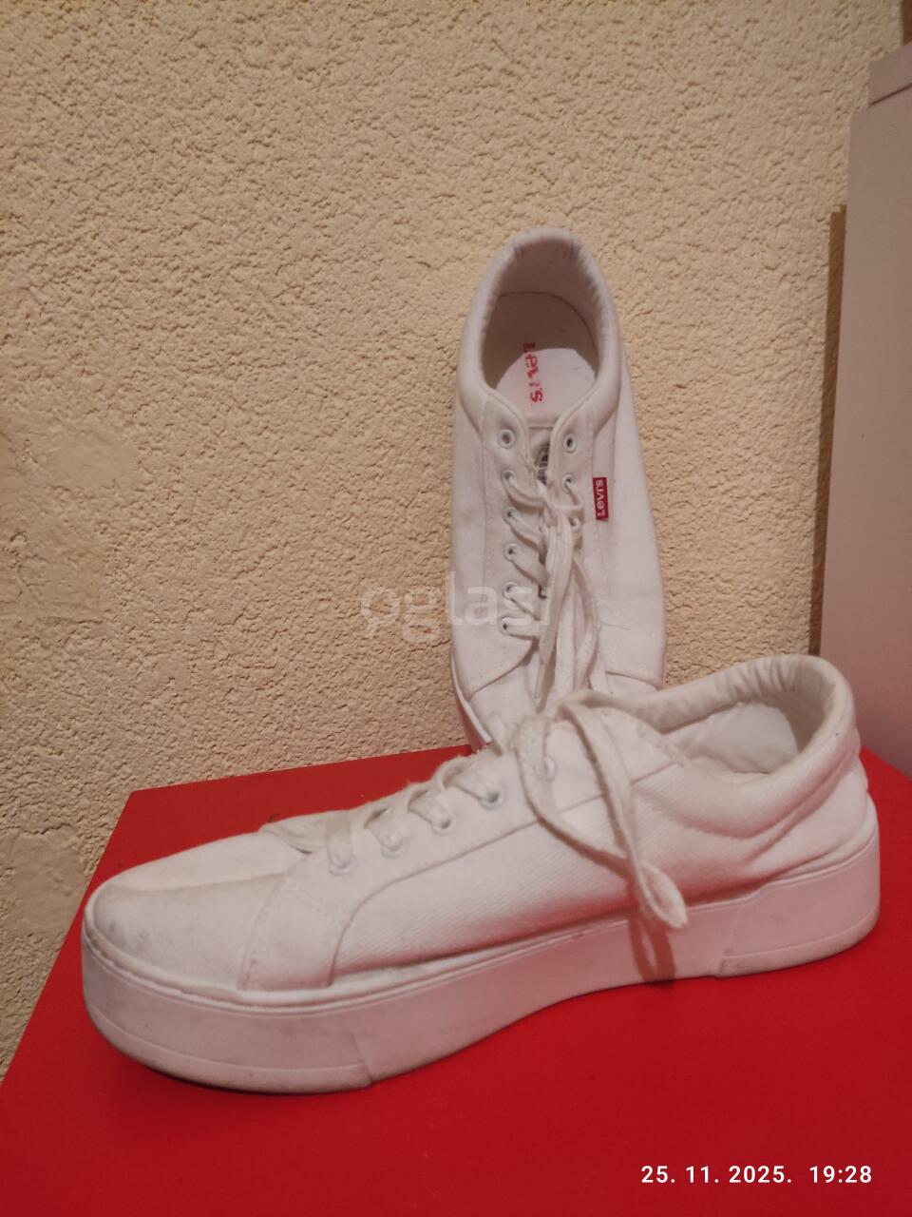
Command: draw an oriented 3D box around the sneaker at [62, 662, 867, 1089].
[{"bbox_3d":[0.020,0.076,0.311,0.281,0.096,0.103,-6,12,-13],"label":"sneaker"}]

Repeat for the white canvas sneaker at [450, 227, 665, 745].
[{"bbox_3d":[0.046,-0.049,0.440,0.103,0.281,0.096,-3,-17,5],"label":"white canvas sneaker"}]

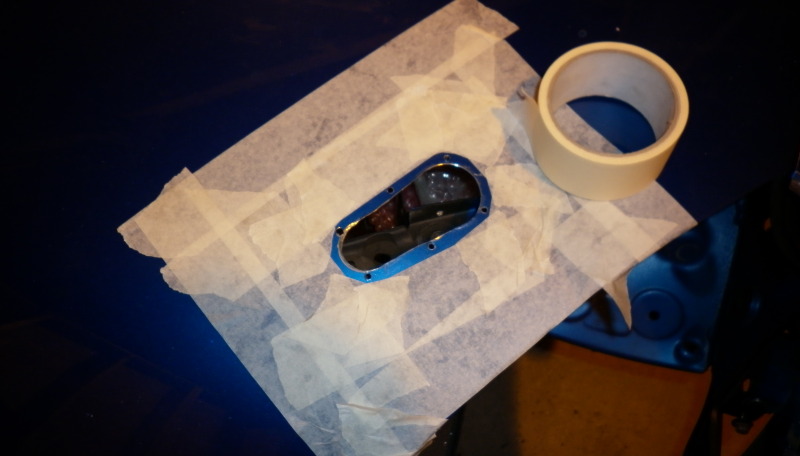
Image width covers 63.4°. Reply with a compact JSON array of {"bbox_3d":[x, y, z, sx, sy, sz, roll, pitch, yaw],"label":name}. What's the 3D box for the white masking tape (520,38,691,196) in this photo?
[{"bbox_3d":[0.134,-0.069,0.422,0.090,0.050,0.090,-2,67,5],"label":"white masking tape"}]

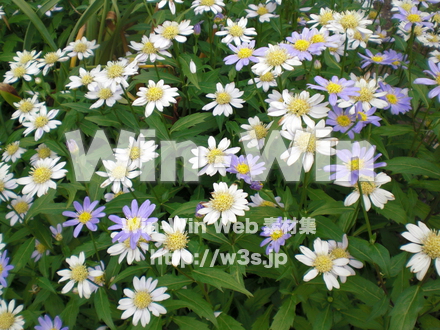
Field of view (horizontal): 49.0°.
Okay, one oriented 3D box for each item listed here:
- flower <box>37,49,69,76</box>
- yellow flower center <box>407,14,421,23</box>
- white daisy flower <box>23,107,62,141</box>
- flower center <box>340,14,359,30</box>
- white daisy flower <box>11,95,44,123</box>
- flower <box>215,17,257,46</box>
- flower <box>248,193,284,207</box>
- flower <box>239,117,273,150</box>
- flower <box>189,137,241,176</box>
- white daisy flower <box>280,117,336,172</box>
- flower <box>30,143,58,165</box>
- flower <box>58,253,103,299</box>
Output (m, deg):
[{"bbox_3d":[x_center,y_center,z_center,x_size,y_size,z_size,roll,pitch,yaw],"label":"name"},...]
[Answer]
[{"bbox_3d":[-0.187,-0.115,0.540,0.036,0.013,0.036,-9,48,0],"label":"flower"},{"bbox_3d":[0.184,-0.140,0.460,0.013,0.006,0.013,0,46,0],"label":"yellow flower center"},{"bbox_3d":[-0.166,-0.039,0.450,0.037,0.013,0.037,-17,58,-18],"label":"white daisy flower"},{"bbox_3d":[0.134,-0.147,0.500,0.018,0.010,0.018,0,57,0],"label":"flower center"},{"bbox_3d":[-0.210,-0.062,0.529,0.039,0.012,0.039,-18,57,-19],"label":"white daisy flower"},{"bbox_3d":[0.015,-0.122,0.442,0.038,0.011,0.038,0,54,2],"label":"flower"},{"bbox_3d":[0.043,0.037,0.450,0.036,0.013,0.036,5,39,6],"label":"flower"},{"bbox_3d":[0.037,-0.033,0.506,0.037,0.013,0.037,13,55,-20],"label":"flower"},{"bbox_3d":[-0.005,-0.007,0.408,0.041,0.014,0.041,-5,53,-1],"label":"flower"},{"bbox_3d":[0.072,-0.017,0.395,0.043,0.015,0.043,0,62,10],"label":"white daisy flower"},{"bbox_3d":[-0.193,-0.011,0.530,0.031,0.012,0.031,0,61,0],"label":"flower"},{"bbox_3d":[-0.109,0.086,0.375,0.037,0.013,0.037,4,52,-5],"label":"flower"}]

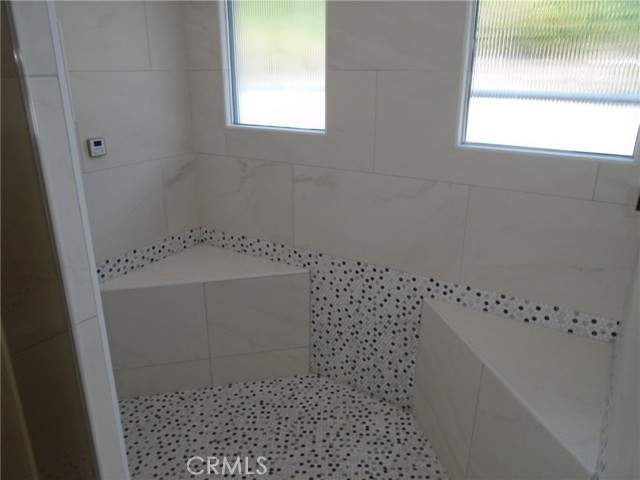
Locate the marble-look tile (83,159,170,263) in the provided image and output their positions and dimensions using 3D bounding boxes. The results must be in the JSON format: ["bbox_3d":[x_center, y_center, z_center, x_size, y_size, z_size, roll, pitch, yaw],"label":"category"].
[{"bbox_3d":[-0.757,-0.071,1.581,0.012,0.305,0.609,12,22,30],"label":"marble-look tile"}]

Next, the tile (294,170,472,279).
[{"bbox_3d":[0.169,-0.064,1.570,0.610,0.305,0.012,12,22,30],"label":"tile"}]

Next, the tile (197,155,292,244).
[{"bbox_3d":[-0.292,-0.161,1.845,0.477,0.305,0.012,12,22,30],"label":"tile"}]

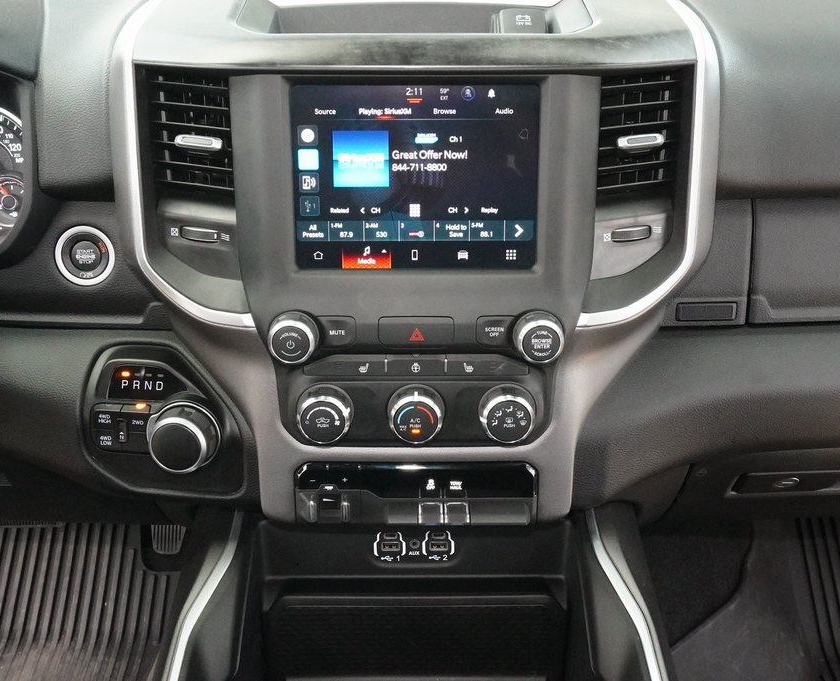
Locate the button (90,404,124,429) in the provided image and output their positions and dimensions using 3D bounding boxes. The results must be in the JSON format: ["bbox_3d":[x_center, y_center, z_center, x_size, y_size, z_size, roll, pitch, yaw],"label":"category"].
[{"bbox_3d":[-0.236,0.057,0.771,0.021,0.019,0.008,2,16,5],"label":"button"}]

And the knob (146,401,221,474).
[{"bbox_3d":[-0.178,0.075,0.761,0.056,0.056,0.021,2,16,5],"label":"knob"}]

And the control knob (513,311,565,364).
[{"bbox_3d":[0.087,0.000,0.736,0.037,0.037,0.021,0,15,0],"label":"control knob"}]

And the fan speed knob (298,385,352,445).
[{"bbox_3d":[-0.070,0.056,0.750,0.043,0.043,0.021,0,15,0],"label":"fan speed knob"}]

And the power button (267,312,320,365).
[{"bbox_3d":[-0.091,0.000,0.732,0.037,0.037,0.019,0,18,0],"label":"power button"}]

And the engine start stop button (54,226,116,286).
[{"bbox_3d":[-0.247,-0.062,0.755,0.044,0.044,0.012,0,3,1],"label":"engine start stop button"}]

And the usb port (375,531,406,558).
[{"bbox_3d":[-0.024,0.161,0.803,0.024,0.022,0.012,0,19,0],"label":"usb port"}]

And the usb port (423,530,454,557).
[{"bbox_3d":[0.014,0.156,0.787,0.025,0.020,0.010,0,5,0],"label":"usb port"}]

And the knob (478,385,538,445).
[{"bbox_3d":[0.065,0.056,0.752,0.043,0.043,0.019,0,18,0],"label":"knob"}]

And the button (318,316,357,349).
[{"bbox_3d":[-0.061,-0.006,0.747,0.029,0.025,0.010,0,15,0],"label":"button"}]

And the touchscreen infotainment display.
[{"bbox_3d":[-0.003,-0.114,0.724,0.172,0.130,0.012,0,15,0],"label":"touchscreen infotainment display"}]

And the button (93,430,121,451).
[{"bbox_3d":[-0.240,0.077,0.785,0.021,0.018,0.008,0,15,0],"label":"button"}]

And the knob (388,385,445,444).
[{"bbox_3d":[-0.003,0.056,0.752,0.043,0.043,0.019,0,18,0],"label":"knob"}]

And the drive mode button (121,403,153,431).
[{"bbox_3d":[-0.213,0.058,0.769,0.022,0.020,0.008,2,16,5],"label":"drive mode button"}]

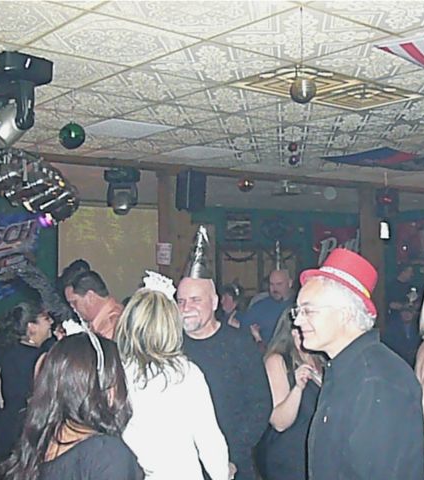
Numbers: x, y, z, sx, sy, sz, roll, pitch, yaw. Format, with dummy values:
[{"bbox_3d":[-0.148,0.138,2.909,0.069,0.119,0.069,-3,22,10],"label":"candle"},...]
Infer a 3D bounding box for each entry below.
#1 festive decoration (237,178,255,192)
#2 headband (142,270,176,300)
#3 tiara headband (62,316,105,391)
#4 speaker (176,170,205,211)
[{"bbox_3d":[0.328,-0.540,6.300,0.165,0.170,0.165,0,0,0],"label":"festive decoration"},{"bbox_3d":[-0.174,0.148,2.150,0.125,0.090,0.070,0,0,18],"label":"headband"},{"bbox_3d":[-0.319,0.278,1.570,0.150,0.170,0.080,0,0,37],"label":"tiara headband"},{"bbox_3d":[-0.253,-0.593,7.800,0.280,0.465,0.260,0,0,-35],"label":"speaker"}]

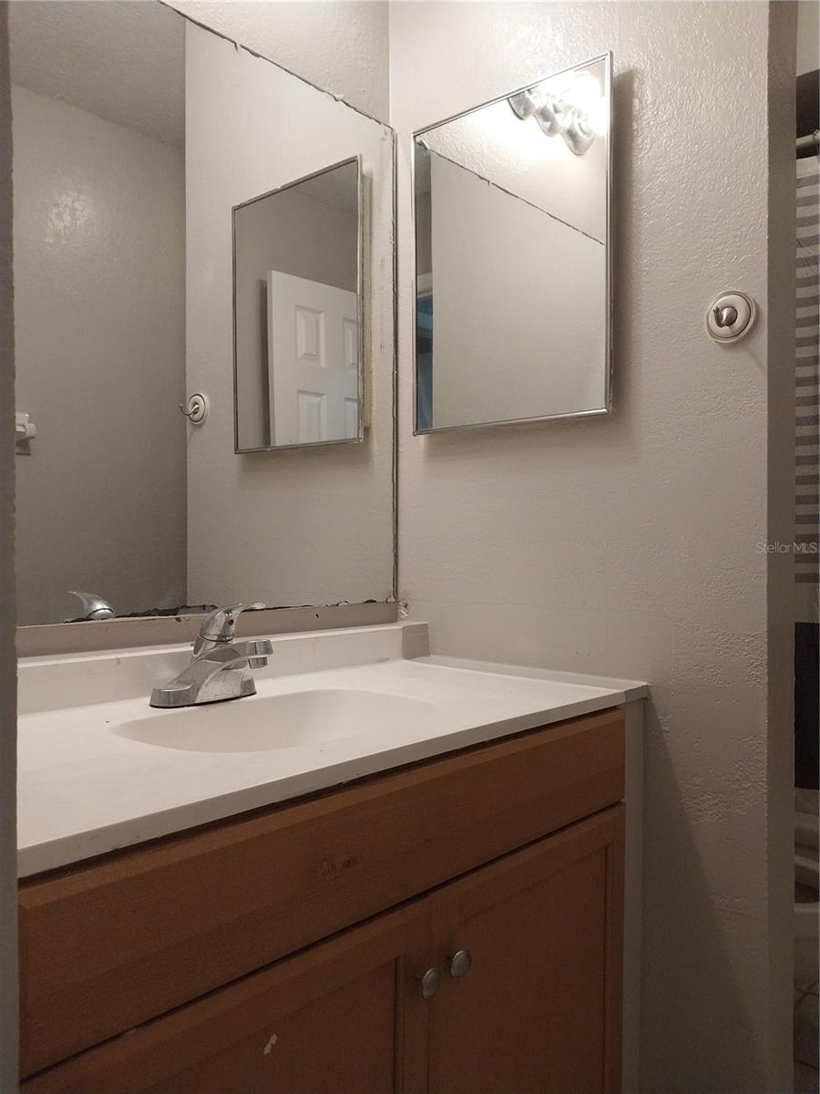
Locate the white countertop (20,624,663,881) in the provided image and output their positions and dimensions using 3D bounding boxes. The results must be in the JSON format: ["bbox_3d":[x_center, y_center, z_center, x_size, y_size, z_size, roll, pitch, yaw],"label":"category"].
[{"bbox_3d":[-0.160,0.194,1.117,0.551,0.084,0.979,0,0,42],"label":"white countertop"}]

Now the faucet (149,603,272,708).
[{"bbox_3d":[-0.246,0.146,1.134,0.172,0.141,0.163,0,0,42],"label":"faucet"}]

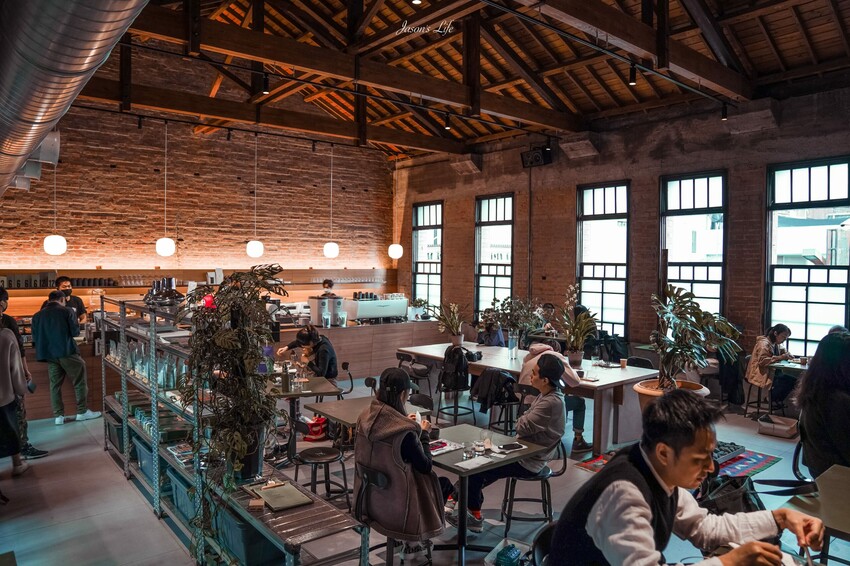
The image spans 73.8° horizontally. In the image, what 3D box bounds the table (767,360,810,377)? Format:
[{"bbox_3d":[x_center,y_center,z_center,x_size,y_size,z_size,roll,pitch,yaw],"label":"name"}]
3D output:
[{"bbox_3d":[4.988,1.440,7.382,0.680,0.720,0.750,-2,4,-43],"label":"table"}]

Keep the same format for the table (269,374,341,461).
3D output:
[{"bbox_3d":[-1.390,1.496,6.130,0.760,0.720,0.760,-1,3,-24],"label":"table"}]

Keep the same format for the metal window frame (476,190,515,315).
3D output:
[{"bbox_3d":[1.568,-0.522,12.478,0.160,2.816,1.099,-1,3,-42],"label":"metal window frame"}]

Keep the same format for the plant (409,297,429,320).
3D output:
[{"bbox_3d":[-0.147,0.526,11.247,0.320,0.433,0.280,-1,3,-42],"label":"plant"}]

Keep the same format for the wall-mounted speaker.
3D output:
[{"bbox_3d":[2.056,-2.287,10.446,0.300,0.300,0.480,-22,17,-40],"label":"wall-mounted speaker"}]

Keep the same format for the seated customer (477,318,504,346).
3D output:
[{"bbox_3d":[1.133,1.147,9.732,0.750,1.270,0.500,-1,3,-42],"label":"seated customer"}]

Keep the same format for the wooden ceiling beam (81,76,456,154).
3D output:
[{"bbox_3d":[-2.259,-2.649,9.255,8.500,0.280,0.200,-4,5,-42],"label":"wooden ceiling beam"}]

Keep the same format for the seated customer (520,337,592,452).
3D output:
[{"bbox_3d":[1.488,1.283,6.632,0.850,1.200,0.580,-1,3,-42],"label":"seated customer"}]

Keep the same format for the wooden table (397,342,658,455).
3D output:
[{"bbox_3d":[1.281,1.464,8.043,1.473,0.760,3.461,-1,3,-42],"label":"wooden table"}]

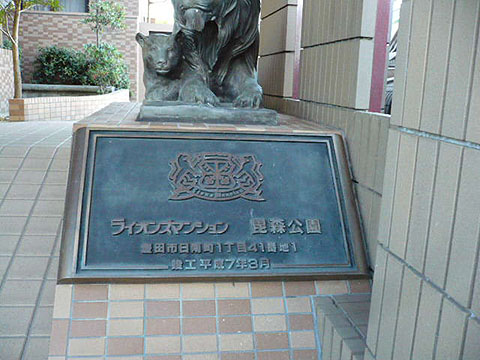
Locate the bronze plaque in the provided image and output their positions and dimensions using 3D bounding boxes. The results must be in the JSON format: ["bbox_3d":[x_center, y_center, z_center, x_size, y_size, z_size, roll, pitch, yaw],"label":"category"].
[{"bbox_3d":[-0.066,0.065,1.518,0.916,0.510,0.033,1,-29,-9],"label":"bronze plaque"}]

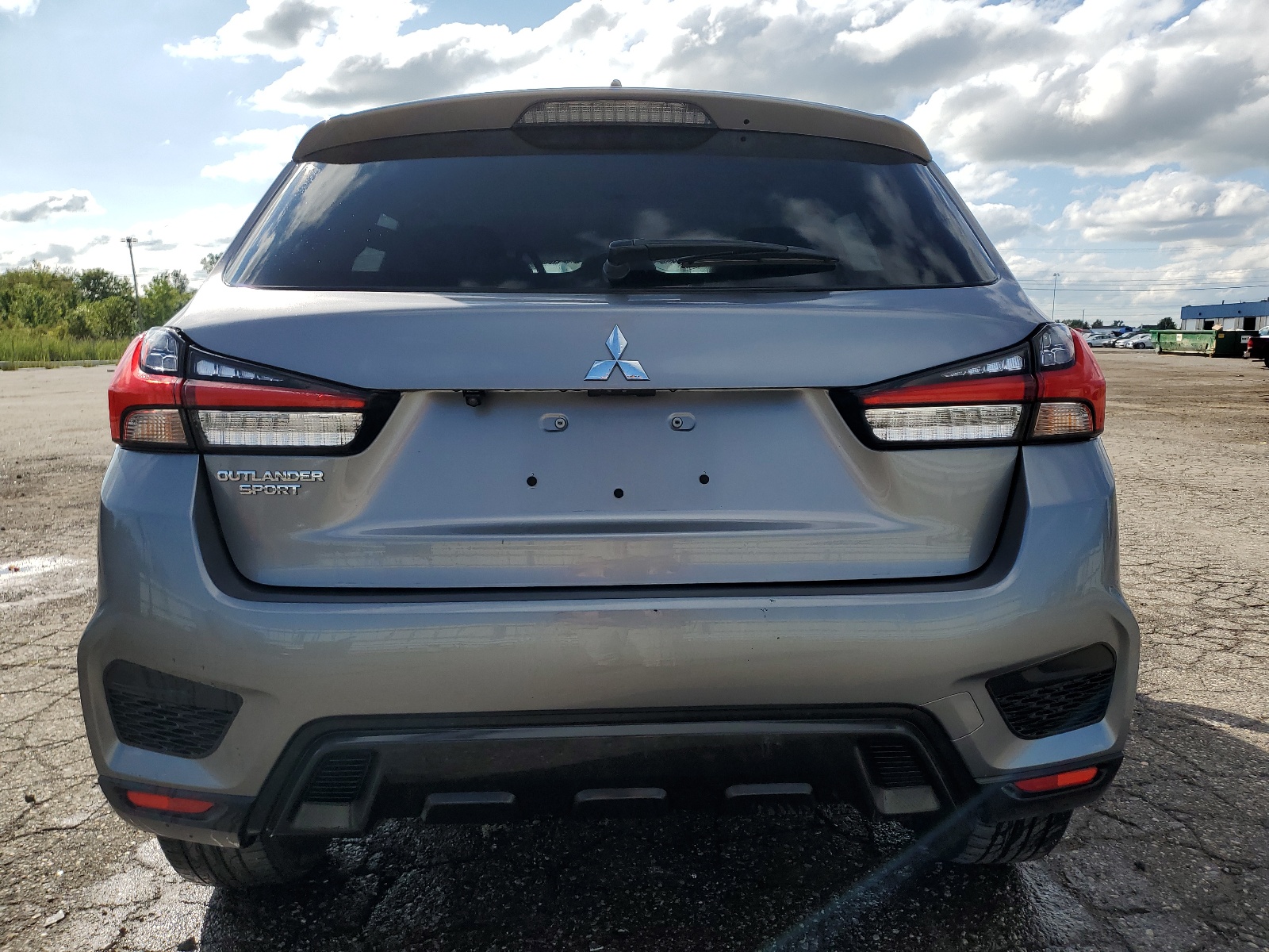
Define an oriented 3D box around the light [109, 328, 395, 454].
[{"bbox_3d":[-0.608,-0.143,1.526,0.490,0.195,0.270,-1,8,-2],"label":"light"}]

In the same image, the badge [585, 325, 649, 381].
[{"bbox_3d":[-0.026,-0.181,1.400,0.096,0.085,0.014,-1,0,-2],"label":"badge"}]

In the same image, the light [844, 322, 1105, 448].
[{"bbox_3d":[0.548,-0.155,1.562,0.490,0.195,0.270,-1,8,-2],"label":"light"}]

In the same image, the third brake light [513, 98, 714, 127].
[{"bbox_3d":[-0.032,-0.594,1.566,0.325,0.047,0.050,-1,8,-2],"label":"third brake light"}]

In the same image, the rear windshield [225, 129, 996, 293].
[{"bbox_3d":[-0.035,-0.440,1.613,1.290,0.410,0.090,-1,-32,-2],"label":"rear windshield"}]

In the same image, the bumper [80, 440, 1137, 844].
[{"bbox_3d":[-0.025,0.254,1.521,1.780,0.610,0.440,-1,8,-2],"label":"bumper"}]

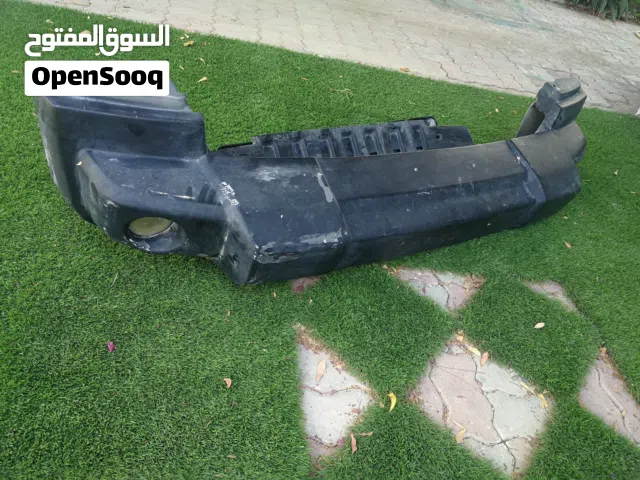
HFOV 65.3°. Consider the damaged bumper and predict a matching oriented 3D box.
[{"bbox_3d":[0.241,-0.256,1.417,1.793,0.348,0.571,-10,45,-31],"label":"damaged bumper"}]

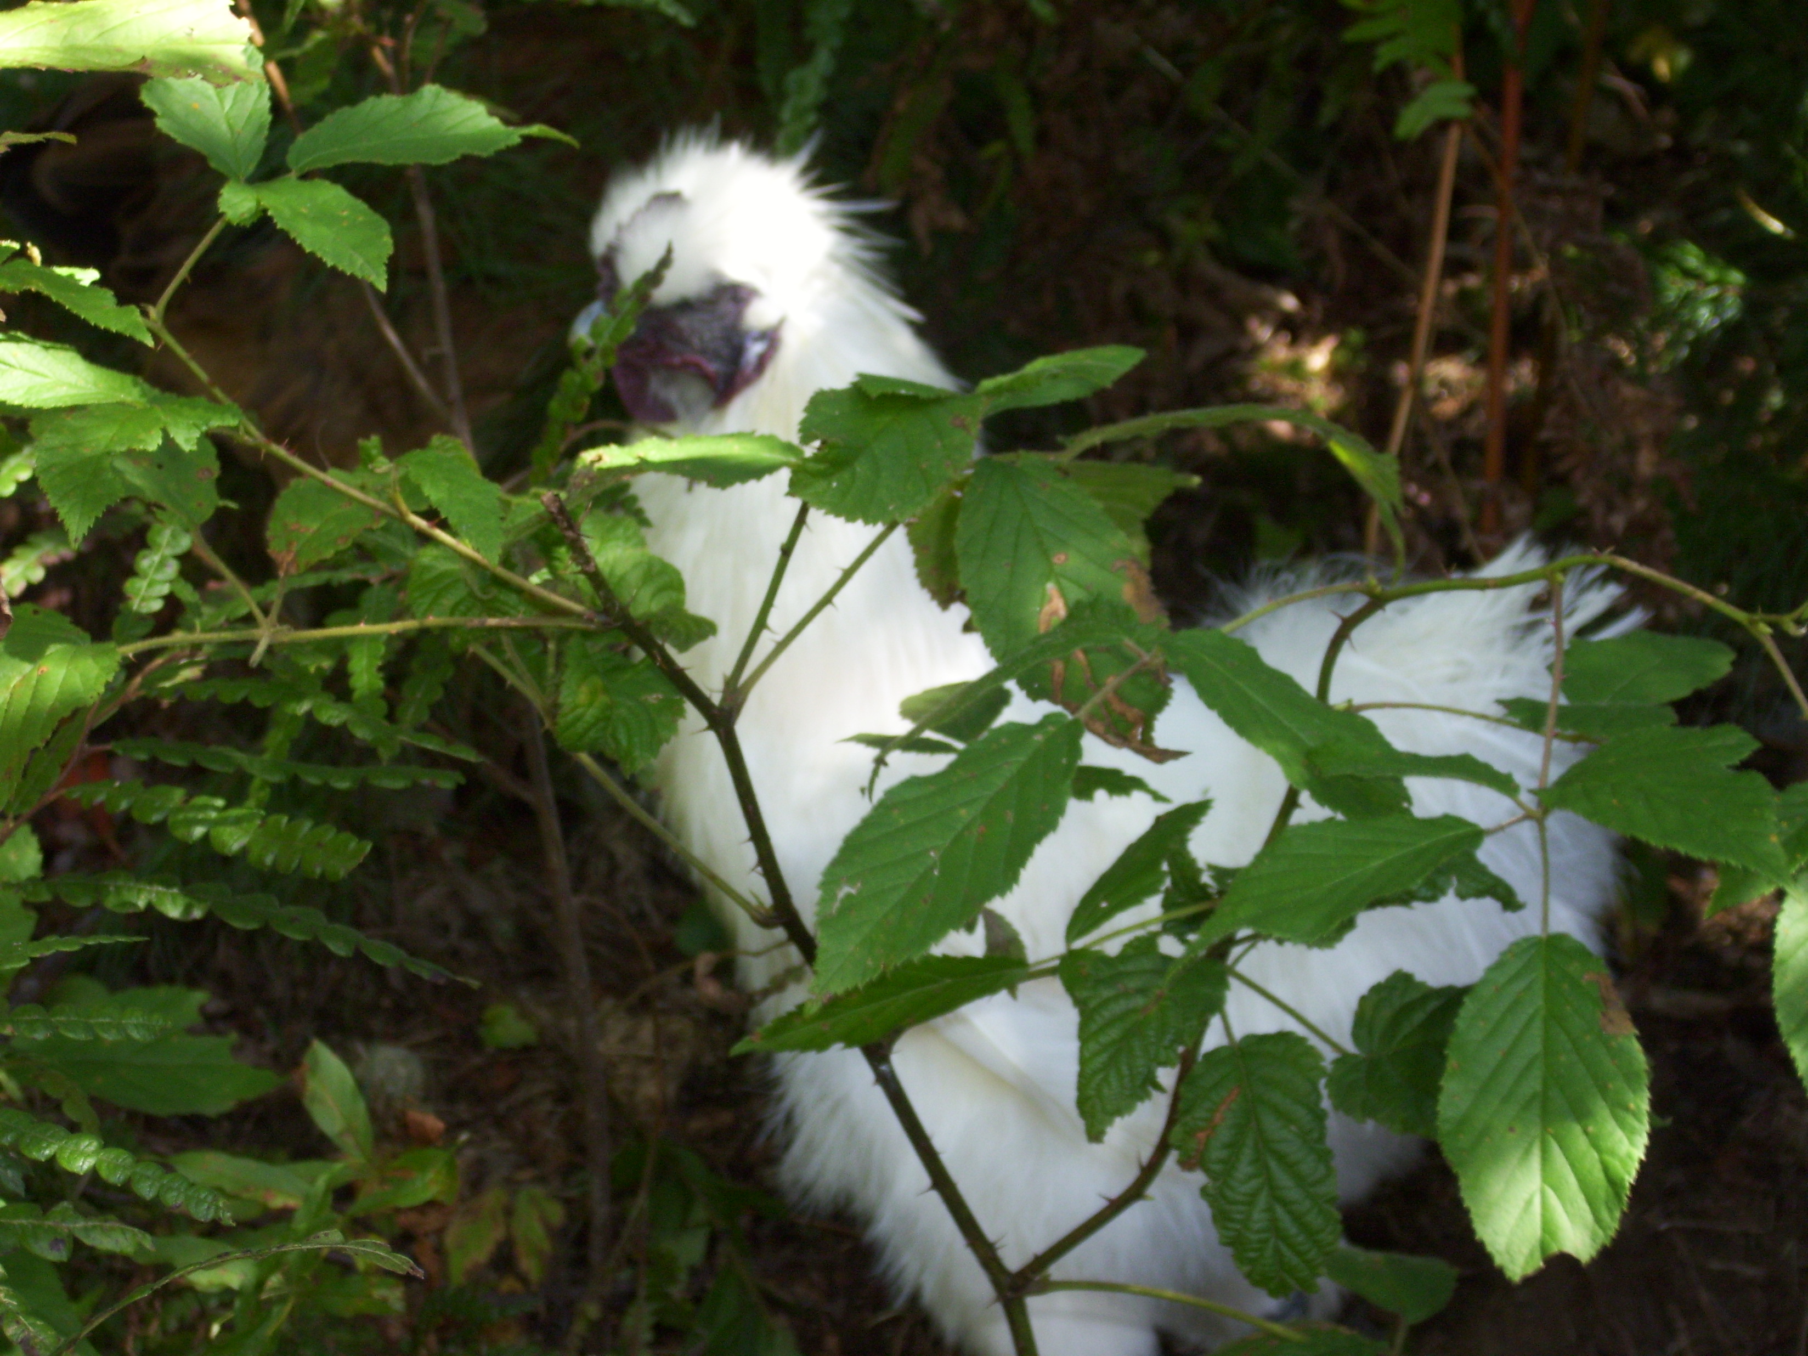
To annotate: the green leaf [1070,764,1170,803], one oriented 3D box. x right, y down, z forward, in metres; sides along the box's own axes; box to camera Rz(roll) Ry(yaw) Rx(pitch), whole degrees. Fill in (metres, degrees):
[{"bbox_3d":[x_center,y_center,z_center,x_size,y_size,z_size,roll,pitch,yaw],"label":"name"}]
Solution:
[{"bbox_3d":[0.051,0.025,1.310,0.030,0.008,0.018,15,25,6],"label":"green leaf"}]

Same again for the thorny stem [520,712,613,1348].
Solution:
[{"bbox_3d":[-0.102,0.107,1.620,0.012,0.208,0.012,-6,21,2],"label":"thorny stem"}]

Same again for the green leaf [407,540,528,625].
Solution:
[{"bbox_3d":[-0.118,-0.025,1.450,0.038,0.010,0.033,12,54,9],"label":"green leaf"}]

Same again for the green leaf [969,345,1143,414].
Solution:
[{"bbox_3d":[0.040,-0.079,1.400,0.047,0.009,0.030,-20,27,-7],"label":"green leaf"}]

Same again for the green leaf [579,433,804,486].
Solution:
[{"bbox_3d":[-0.053,-0.053,1.300,0.055,0.010,0.027,-5,18,-6],"label":"green leaf"}]

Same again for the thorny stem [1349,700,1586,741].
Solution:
[{"bbox_3d":[0.150,0.011,1.420,0.068,0.008,0.012,8,12,-17],"label":"thorny stem"}]

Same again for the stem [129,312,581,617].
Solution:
[{"bbox_3d":[-0.141,-0.054,1.400,0.147,0.011,0.012,35,10,-16],"label":"stem"}]

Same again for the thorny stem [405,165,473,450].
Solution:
[{"bbox_3d":[-0.135,-0.107,1.540,0.008,0.088,0.008,-11,18,4],"label":"thorny stem"}]

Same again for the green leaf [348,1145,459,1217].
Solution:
[{"bbox_3d":[-0.138,0.139,1.470,0.034,0.008,0.018,-31,49,-12],"label":"green leaf"}]

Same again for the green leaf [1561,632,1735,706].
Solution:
[{"bbox_3d":[0.202,-0.002,1.450,0.047,0.010,0.028,1,41,-8],"label":"green leaf"}]

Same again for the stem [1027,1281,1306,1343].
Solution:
[{"bbox_3d":[0.063,0.153,1.290,0.068,0.007,0.006,12,-17,9],"label":"stem"}]

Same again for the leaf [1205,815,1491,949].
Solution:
[{"bbox_3d":[0.107,0.049,1.280,0.074,0.013,0.034,-24,44,-11],"label":"leaf"}]

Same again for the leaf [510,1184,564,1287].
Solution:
[{"bbox_3d":[-0.107,0.163,1.560,0.016,0.032,0.007,-4,-22,-15],"label":"leaf"}]

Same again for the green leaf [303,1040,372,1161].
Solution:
[{"bbox_3d":[-0.168,0.126,1.580,0.016,0.040,0.008,-18,-10,-36],"label":"green leaf"}]

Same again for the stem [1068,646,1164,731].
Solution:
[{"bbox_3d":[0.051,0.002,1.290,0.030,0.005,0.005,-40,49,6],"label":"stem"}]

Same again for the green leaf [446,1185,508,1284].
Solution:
[{"bbox_3d":[-0.125,0.163,1.560,0.016,0.007,0.031,20,67,22],"label":"green leaf"}]

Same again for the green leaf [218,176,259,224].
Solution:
[{"bbox_3d":[-0.161,-0.116,1.290,0.011,0.006,0.012,8,51,18],"label":"green leaf"}]

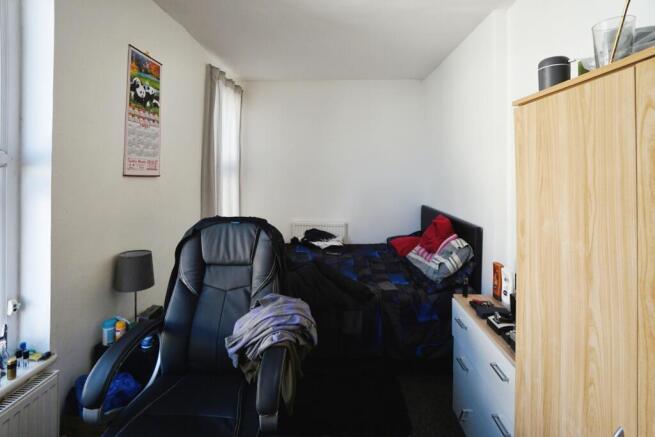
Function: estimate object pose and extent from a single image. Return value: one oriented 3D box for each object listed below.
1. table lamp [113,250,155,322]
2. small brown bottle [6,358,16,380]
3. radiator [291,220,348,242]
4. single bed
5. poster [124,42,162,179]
[{"bbox_3d":[-0.950,0.366,1.350,0.175,0.390,0.175,0,6,2],"label":"table lamp"},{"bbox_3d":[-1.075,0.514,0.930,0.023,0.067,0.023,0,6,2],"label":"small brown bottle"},{"bbox_3d":[-0.095,0.290,3.260,0.690,0.560,0.100,0,6,2],"label":"radiator"},{"bbox_3d":[0.137,0.500,2.650,2.000,1.100,1.400,0,6,2],"label":"single bed"},{"bbox_3d":[-1.073,-0.603,1.610,0.020,0.710,0.295,0,6,2],"label":"poster"}]

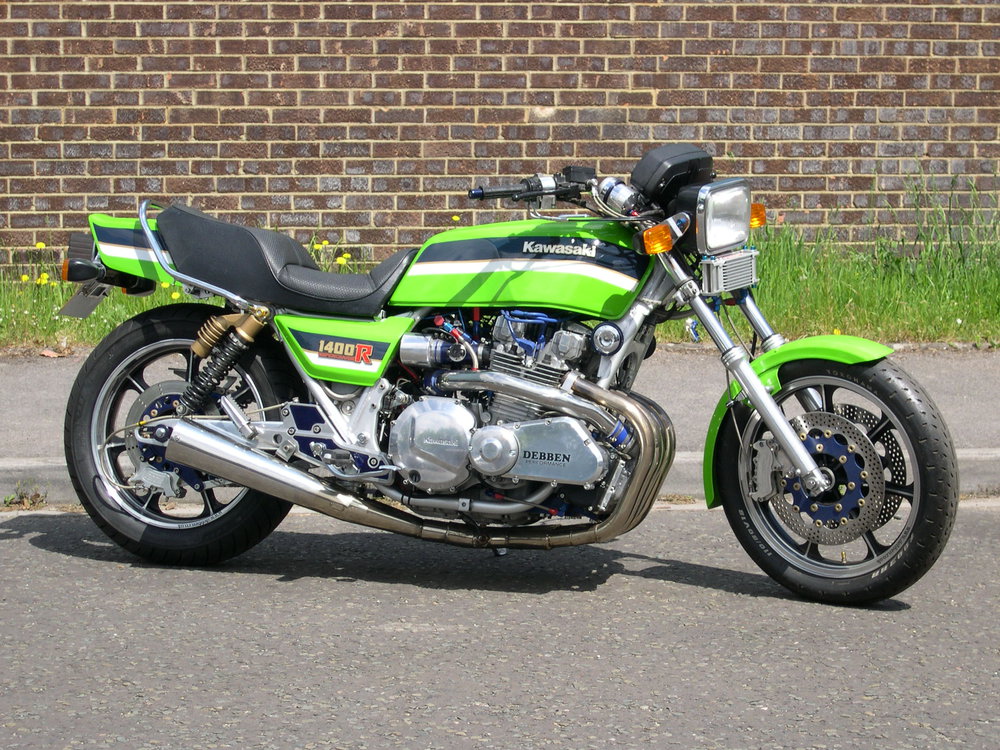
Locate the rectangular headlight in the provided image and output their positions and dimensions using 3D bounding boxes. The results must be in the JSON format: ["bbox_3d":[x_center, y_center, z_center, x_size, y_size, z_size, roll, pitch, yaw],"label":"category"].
[{"bbox_3d":[0.518,-0.385,6.100,0.098,0.161,0.206,4,11,36],"label":"rectangular headlight"}]

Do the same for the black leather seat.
[{"bbox_3d":[-0.528,-0.287,6.442,0.705,0.288,0.270,2,-4,16],"label":"black leather seat"}]

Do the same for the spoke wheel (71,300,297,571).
[{"bbox_3d":[-0.806,0.156,6.483,0.677,0.677,0.166,2,-4,16],"label":"spoke wheel"}]

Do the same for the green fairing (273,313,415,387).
[{"bbox_3d":[-0.390,-0.060,6.249,0.377,0.177,0.080,2,-4,16],"label":"green fairing"}]

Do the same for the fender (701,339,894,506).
[{"bbox_3d":[0.707,0.121,6.063,0.520,0.458,0.156,4,11,36],"label":"fender"}]

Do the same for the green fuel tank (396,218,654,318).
[{"bbox_3d":[0.068,-0.260,6.273,0.665,0.256,0.310,2,-4,16],"label":"green fuel tank"}]

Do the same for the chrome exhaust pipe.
[{"bbox_3d":[-0.198,0.217,6.272,1.230,0.420,0.450,2,-4,16],"label":"chrome exhaust pipe"}]

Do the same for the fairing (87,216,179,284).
[{"bbox_3d":[-0.919,-0.319,6.553,0.290,0.193,0.240,2,-4,16],"label":"fairing"}]

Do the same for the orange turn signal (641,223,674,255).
[{"bbox_3d":[0.366,-0.319,5.948,0.053,0.068,0.080,4,11,36],"label":"orange turn signal"}]

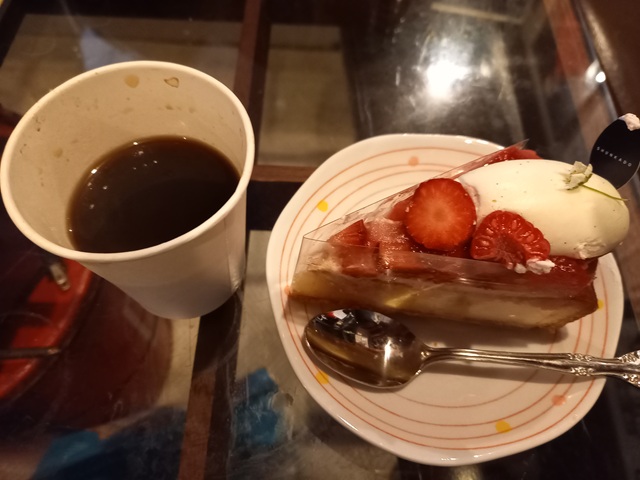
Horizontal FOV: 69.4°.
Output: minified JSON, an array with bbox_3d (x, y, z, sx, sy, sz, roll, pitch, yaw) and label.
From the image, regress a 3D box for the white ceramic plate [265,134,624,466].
[{"bbox_3d":[0.058,0.019,0.222,0.165,0.021,0.162,1,63,-2],"label":"white ceramic plate"}]

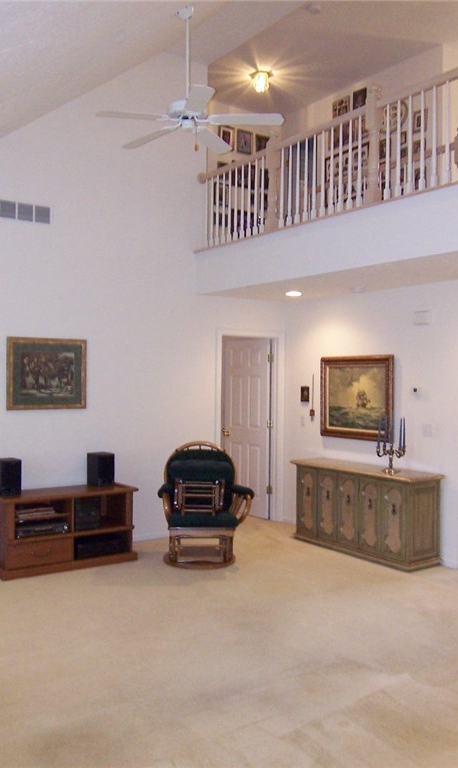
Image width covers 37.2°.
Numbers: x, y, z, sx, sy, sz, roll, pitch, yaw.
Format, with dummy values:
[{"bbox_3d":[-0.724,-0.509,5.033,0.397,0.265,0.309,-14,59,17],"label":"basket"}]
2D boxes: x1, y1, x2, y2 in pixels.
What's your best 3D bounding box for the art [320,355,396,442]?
[{"bbox_3d":[1.256,0.131,6.659,0.055,0.798,0.960,1,1,-36],"label":"art"}]

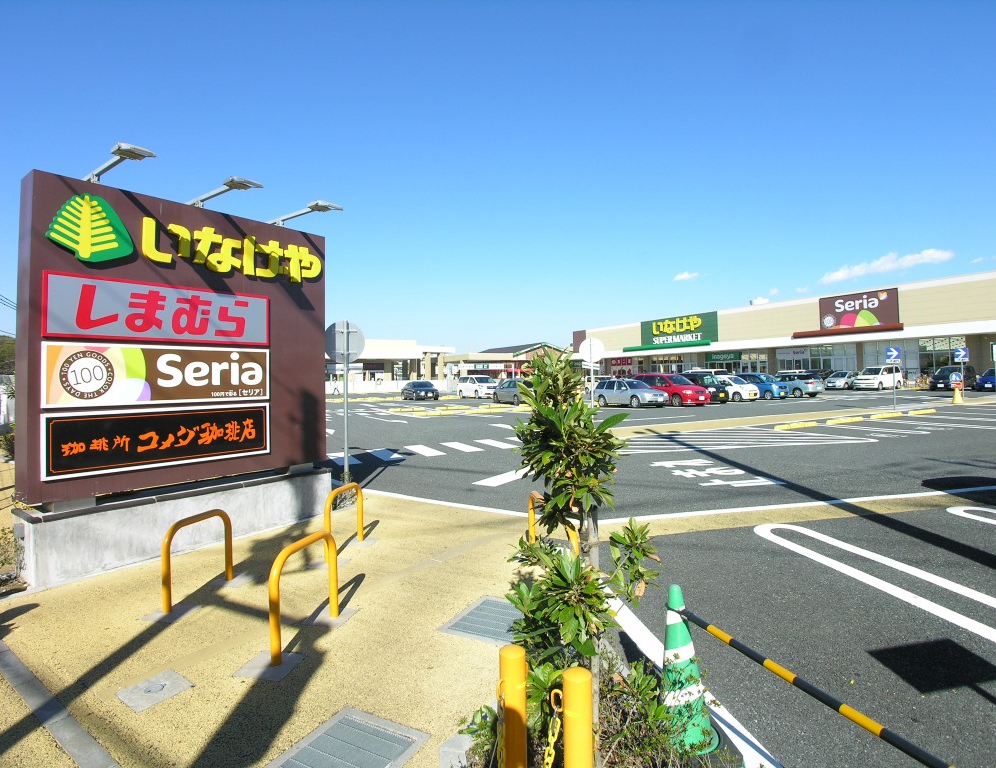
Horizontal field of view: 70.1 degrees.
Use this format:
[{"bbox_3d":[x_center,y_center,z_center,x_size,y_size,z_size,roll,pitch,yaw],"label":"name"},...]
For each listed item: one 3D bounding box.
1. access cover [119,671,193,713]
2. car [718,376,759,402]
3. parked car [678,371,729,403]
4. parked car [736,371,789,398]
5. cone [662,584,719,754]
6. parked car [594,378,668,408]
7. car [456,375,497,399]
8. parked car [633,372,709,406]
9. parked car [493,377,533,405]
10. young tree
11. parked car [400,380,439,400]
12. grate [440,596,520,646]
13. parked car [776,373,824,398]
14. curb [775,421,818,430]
[{"bbox_3d":[-1.778,1.591,3.680,0.300,0.030,0.330,0,1,33],"label":"access cover"},{"bbox_3d":[13.849,0.223,42.200,1.475,1.530,3.400,-1,1,-29],"label":"car"},{"bbox_3d":[11.608,0.205,40.900,1.475,1.640,3.400,-1,1,-29],"label":"parked car"},{"bbox_3d":[17.350,0.160,46.700,1.475,1.600,3.400,-1,0,-30],"label":"parked car"},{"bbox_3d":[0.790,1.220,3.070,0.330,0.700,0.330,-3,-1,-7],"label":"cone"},{"bbox_3d":[7.050,0.490,37.900,1.735,1.480,4.420,-1,0,-32],"label":"parked car"},{"bbox_3d":[-1.650,0.271,58.000,1.800,1.870,4.750,-1,1,-29],"label":"car"},{"bbox_3d":[9.600,0.297,39.400,1.830,1.745,4.750,-1,1,-29],"label":"parked car"},{"bbox_3d":[1.280,0.460,42.400,1.740,1.500,4.350,-1,0,-26],"label":"parked car"},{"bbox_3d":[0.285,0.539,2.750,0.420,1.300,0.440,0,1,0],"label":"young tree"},{"bbox_3d":[-6.100,0.530,55.800,1.800,1.430,4.600,-1,0,-23],"label":"parked car"},{"bbox_3d":[-0.020,1.555,4.680,0.510,0.030,0.730,-1,0,26],"label":"grate"},{"bbox_3d":[20.100,0.110,49.200,1.720,1.590,4.600,-1,0,-31],"label":"parked car"},{"bbox_3d":[8.955,1.251,21.300,2.400,0.140,0.190,-1,1,-39],"label":"curb"}]

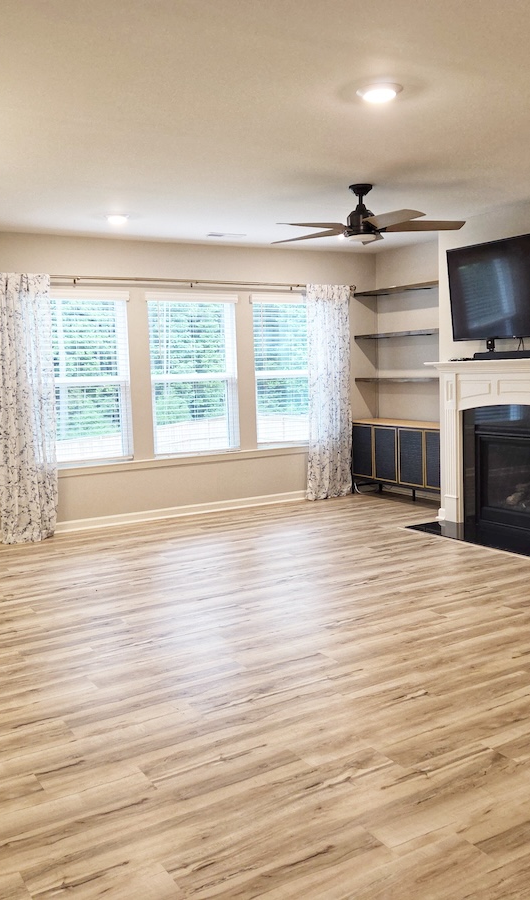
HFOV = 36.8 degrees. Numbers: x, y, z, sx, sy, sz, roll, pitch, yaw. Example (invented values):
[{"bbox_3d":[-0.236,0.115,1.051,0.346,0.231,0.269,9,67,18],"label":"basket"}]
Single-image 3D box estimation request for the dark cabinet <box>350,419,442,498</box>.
[{"bbox_3d":[1.411,0.128,7.621,0.375,0.733,1.490,-5,7,-31],"label":"dark cabinet"}]

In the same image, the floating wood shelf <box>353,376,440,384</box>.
[{"bbox_3d":[1.448,-0.666,7.559,0.285,0.038,1.540,-5,7,-31],"label":"floating wood shelf"}]

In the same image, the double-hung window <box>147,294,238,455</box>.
[{"bbox_3d":[-0.638,-0.680,7.243,0.885,1.435,0.100,-5,7,-31],"label":"double-hung window"}]

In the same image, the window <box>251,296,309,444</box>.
[{"bbox_3d":[0.265,-0.764,7.780,0.885,1.435,0.100,-5,7,-31],"label":"window"}]

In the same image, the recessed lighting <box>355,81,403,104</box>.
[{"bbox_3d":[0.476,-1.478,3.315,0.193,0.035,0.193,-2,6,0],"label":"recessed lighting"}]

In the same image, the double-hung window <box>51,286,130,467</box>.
[{"bbox_3d":[-1.553,-0.596,6.688,0.880,1.450,0.100,-5,7,-31],"label":"double-hung window"}]

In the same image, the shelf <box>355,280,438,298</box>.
[{"bbox_3d":[1.447,-1.518,7.470,0.280,0.040,1.610,-5,7,-31],"label":"shelf"}]

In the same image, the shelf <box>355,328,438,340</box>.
[{"bbox_3d":[1.435,-1.094,7.514,0.285,0.038,1.540,-5,7,-31],"label":"shelf"}]

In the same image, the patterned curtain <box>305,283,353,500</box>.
[{"bbox_3d":[0.621,-0.563,7.861,0.590,2.100,0.130,-5,7,-31],"label":"patterned curtain"}]

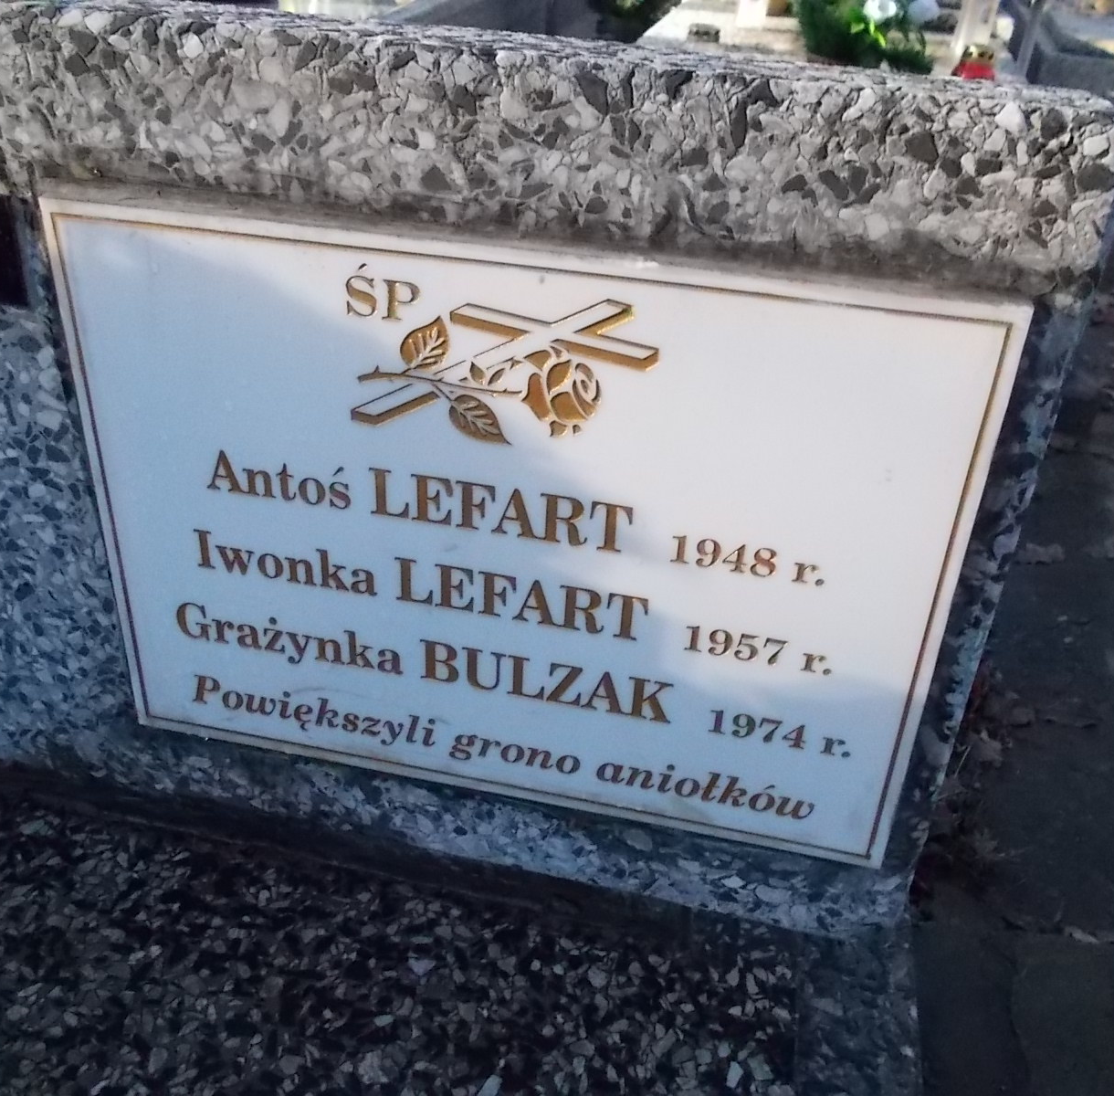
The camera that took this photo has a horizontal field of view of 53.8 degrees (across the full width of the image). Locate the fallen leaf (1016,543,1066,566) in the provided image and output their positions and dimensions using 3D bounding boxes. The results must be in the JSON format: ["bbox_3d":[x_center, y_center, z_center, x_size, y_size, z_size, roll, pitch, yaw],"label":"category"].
[{"bbox_3d":[0.666,0.009,1.515,0.072,0.015,0.040,14,34,18],"label":"fallen leaf"}]

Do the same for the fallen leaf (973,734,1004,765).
[{"bbox_3d":[0.457,0.214,1.162,0.034,0.020,0.040,21,37,26],"label":"fallen leaf"}]

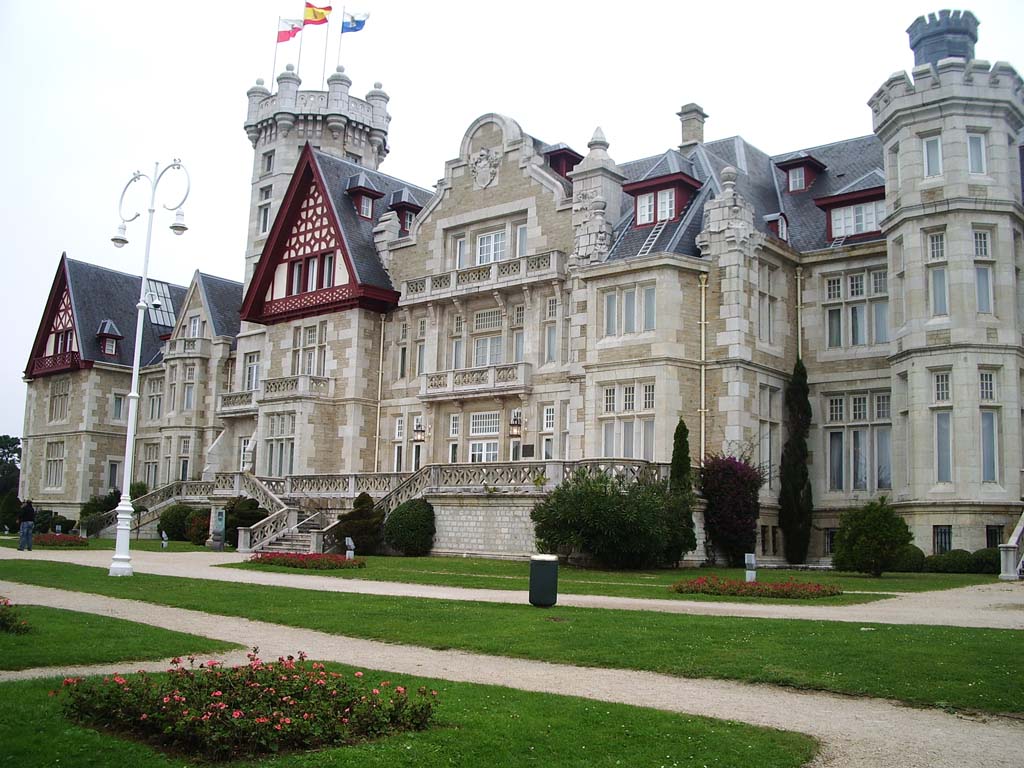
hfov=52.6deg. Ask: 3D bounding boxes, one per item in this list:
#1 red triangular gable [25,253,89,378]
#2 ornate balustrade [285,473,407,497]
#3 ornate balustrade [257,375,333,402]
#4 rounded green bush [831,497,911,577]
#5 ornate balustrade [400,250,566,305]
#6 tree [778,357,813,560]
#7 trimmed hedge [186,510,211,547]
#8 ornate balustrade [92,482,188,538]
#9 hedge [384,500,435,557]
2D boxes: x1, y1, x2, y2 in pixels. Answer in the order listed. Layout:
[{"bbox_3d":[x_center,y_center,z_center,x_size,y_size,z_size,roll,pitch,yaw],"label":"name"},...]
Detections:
[{"bbox_3d":[-32.531,-5.220,75.858,8.800,9.000,1.200,-5,-11,40],"label":"red triangular gable"},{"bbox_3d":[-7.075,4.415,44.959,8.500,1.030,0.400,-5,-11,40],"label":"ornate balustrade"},{"bbox_3d":[-11.565,0.409,55.532,4.100,1.280,1.550,-5,-11,40],"label":"ornate balustrade"},{"bbox_3d":[9.630,4.046,27.648,2.160,2.130,2.160,-5,-11,40],"label":"rounded green bush"},{"bbox_3d":[-1.463,-4.457,45.017,9.190,1.130,0.650,-5,-11,40],"label":"ornate balustrade"},{"bbox_3d":[10.049,2.712,36.700,1.200,7.300,1.200,-5,-11,40],"label":"tree"},{"bbox_3d":[-15.478,7.071,51.200,1.350,1.850,1.300,-5,-11,40],"label":"trimmed hedge"},{"bbox_3d":[-21.700,7.340,60.065,10.600,3.300,0.450,-5,-11,40],"label":"ornate balustrade"},{"bbox_3d":[-3.831,5.345,38.700,1.850,2.100,1.850,2,-8,0],"label":"hedge"}]

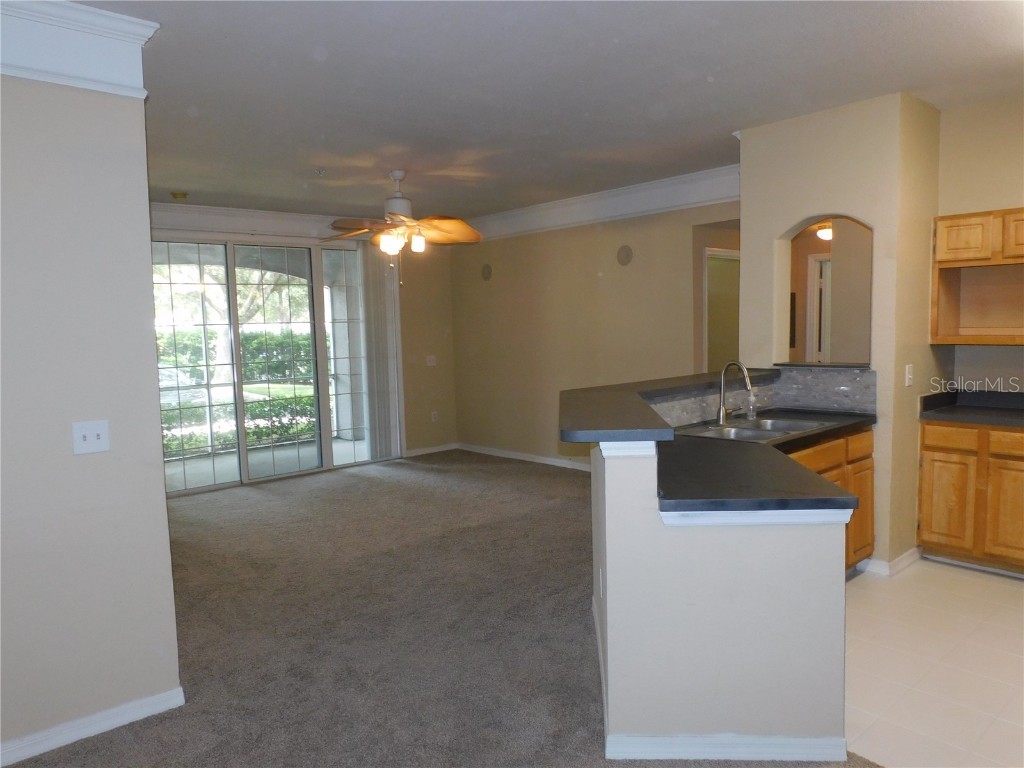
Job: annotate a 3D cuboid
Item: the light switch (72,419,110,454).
[{"bbox_3d":[-1.548,0.196,2.612,0.117,0.120,0.012,-6,7,-40],"label":"light switch"}]

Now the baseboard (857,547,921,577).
[{"bbox_3d":[2.277,1.044,4.265,0.433,0.087,0.171,-6,7,-40],"label":"baseboard"}]

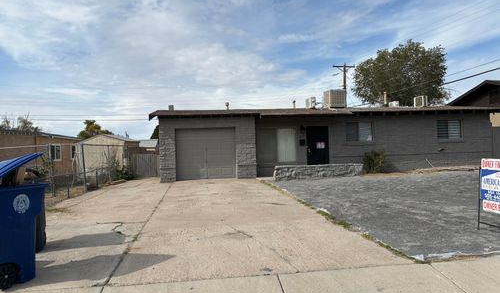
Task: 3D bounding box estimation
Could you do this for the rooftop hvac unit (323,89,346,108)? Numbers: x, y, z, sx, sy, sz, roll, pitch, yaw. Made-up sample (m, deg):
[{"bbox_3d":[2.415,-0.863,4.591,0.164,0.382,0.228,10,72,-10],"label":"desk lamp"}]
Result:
[{"bbox_3d":[4.320,-2.360,19.040,0.880,0.880,0.870,-1,0,-8],"label":"rooftop hvac unit"}]

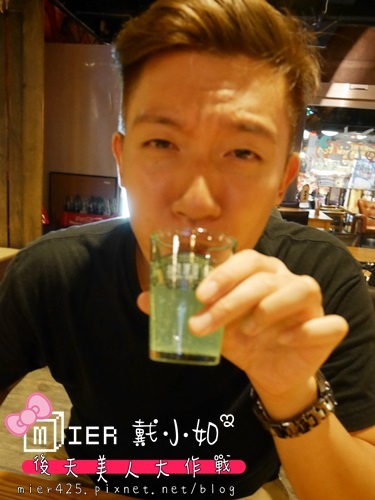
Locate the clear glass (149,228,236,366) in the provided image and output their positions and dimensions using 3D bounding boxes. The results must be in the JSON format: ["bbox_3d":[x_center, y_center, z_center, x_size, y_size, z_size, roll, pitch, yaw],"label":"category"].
[{"bbox_3d":[0.001,0.036,0.313,0.064,0.088,0.064,4,-12,0],"label":"clear glass"}]

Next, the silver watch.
[{"bbox_3d":[0.088,0.123,0.358,0.062,0.036,0.060,-29,30,-8],"label":"silver watch"}]

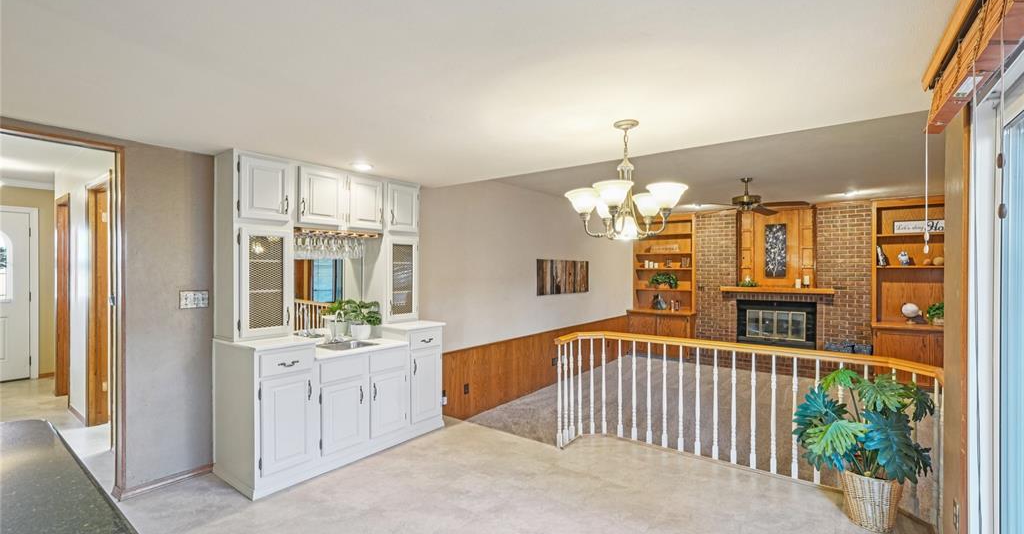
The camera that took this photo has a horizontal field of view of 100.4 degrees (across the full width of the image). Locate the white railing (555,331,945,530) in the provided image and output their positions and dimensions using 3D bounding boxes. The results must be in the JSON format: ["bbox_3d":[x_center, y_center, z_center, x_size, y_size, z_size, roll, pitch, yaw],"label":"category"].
[{"bbox_3d":[1.381,0.956,2.852,2.190,0.860,0.600,0,0,38],"label":"white railing"}]

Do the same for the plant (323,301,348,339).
[{"bbox_3d":[-1.441,0.429,3.499,0.220,0.320,0.230,0,0,38],"label":"plant"}]

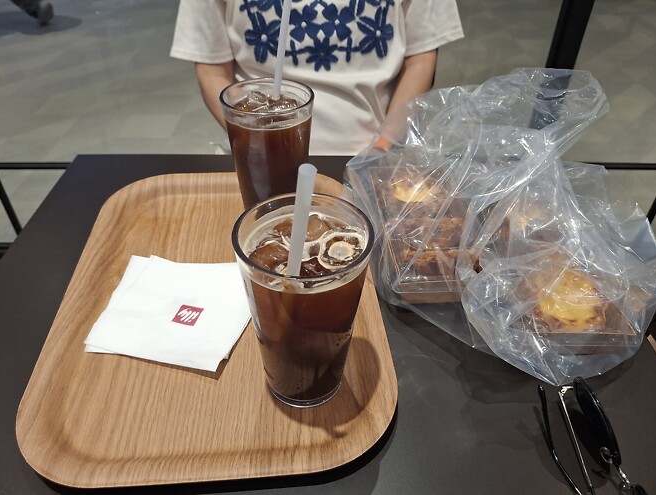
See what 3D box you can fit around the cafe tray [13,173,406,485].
[{"bbox_3d":[-0.102,0.038,0.474,0.292,0.021,0.387,-2,42,-6],"label":"cafe tray"}]

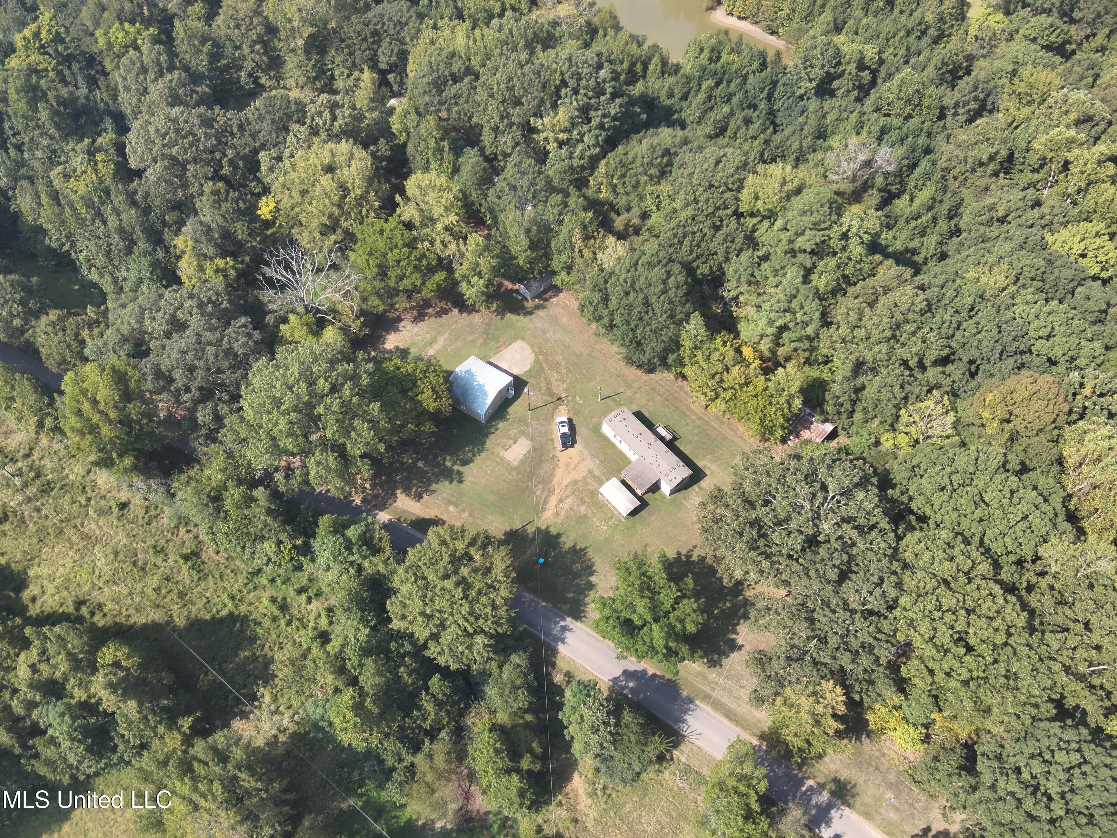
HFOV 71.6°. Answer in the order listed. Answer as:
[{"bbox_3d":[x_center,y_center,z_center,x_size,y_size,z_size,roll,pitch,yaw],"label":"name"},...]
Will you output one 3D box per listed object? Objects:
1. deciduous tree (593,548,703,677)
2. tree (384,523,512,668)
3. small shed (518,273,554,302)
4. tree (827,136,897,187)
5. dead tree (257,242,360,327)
[{"bbox_3d":[12.650,27.900,110.800,15.400,13.800,17.200,0,57,0],"label":"deciduous tree"},{"bbox_3d":[-14.950,25.900,110.200,17.200,17.000,19.000,0,57,0],"label":"tree"},{"bbox_3d":[-4.400,-27.100,153.100,6.500,2.650,3.550,-39,65,-22],"label":"small shed"},{"bbox_3d":[60.900,-49.300,159.300,13.700,16.500,12.500,0,57,0],"label":"tree"},{"bbox_3d":[-45.700,-23.800,143.400,18.200,15.000,17.300,0,57,0],"label":"dead tree"}]

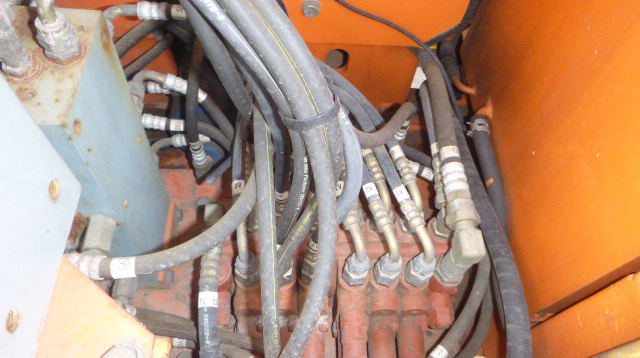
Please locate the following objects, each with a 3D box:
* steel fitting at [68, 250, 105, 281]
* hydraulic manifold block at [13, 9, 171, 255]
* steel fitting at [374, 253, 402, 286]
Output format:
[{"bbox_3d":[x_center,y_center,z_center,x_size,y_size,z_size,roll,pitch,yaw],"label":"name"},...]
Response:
[{"bbox_3d":[-0.226,0.085,0.450,0.036,0.025,0.025,-4,60,5],"label":"steel fitting"},{"bbox_3d":[-0.303,-0.004,0.631,0.101,0.409,0.166,0,56,-5],"label":"hydraulic manifold block"},{"bbox_3d":[0.072,0.092,0.475,0.028,0.029,0.028,3,60,-6],"label":"steel fitting"}]

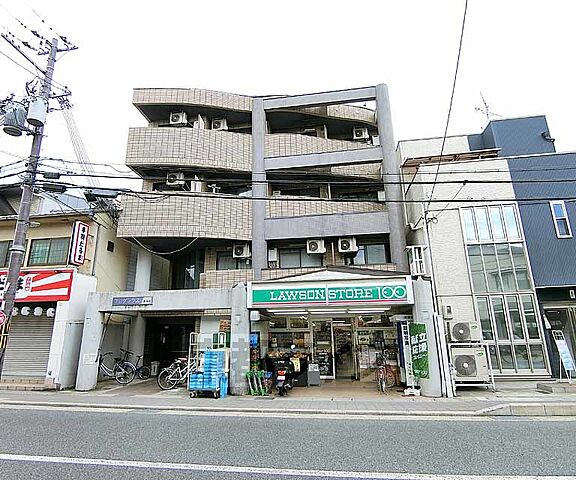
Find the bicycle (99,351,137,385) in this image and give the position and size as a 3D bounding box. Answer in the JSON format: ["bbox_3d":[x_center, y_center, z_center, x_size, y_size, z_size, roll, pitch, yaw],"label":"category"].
[{"bbox_3d":[-6.308,4.604,11.647,1.750,1.070,0.570,8,-17,-32],"label":"bicycle"}]

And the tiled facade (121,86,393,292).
[{"bbox_3d":[-1.090,-2.415,13.455,11.090,8.844,2.200,-3,-14,8],"label":"tiled facade"}]

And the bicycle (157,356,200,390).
[{"bbox_3d":[-3.418,4.391,11.029,1.750,1.060,0.570,7,-16,-28],"label":"bicycle"}]

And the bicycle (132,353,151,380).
[{"bbox_3d":[-6.003,4.905,12.741,1.500,1.000,0.540,4,-15,-19],"label":"bicycle"}]

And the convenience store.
[{"bbox_3d":[1.631,3.189,11.875,5.121,3.613,5.000,-3,-14,8],"label":"convenience store"}]

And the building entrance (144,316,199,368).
[{"bbox_3d":[-4.727,4.348,13.555,2.352,2.332,0.700,-3,-14,8],"label":"building entrance"}]

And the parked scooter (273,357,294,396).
[{"bbox_3d":[-0.074,4.116,10.202,0.680,1.070,1.750,-4,-14,11],"label":"parked scooter"}]

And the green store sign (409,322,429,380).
[{"bbox_3d":[3.833,3.253,9.674,0.500,1.578,0.060,-3,-14,8],"label":"green store sign"}]

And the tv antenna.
[{"bbox_3d":[9.433,-6.304,15.488,1.200,1.450,0.650,4,-15,-21],"label":"tv antenna"}]

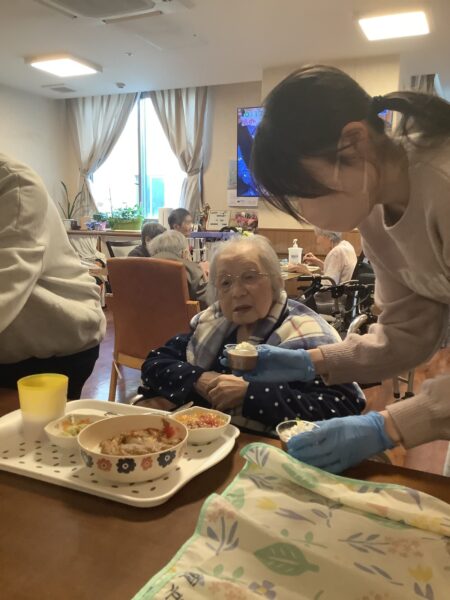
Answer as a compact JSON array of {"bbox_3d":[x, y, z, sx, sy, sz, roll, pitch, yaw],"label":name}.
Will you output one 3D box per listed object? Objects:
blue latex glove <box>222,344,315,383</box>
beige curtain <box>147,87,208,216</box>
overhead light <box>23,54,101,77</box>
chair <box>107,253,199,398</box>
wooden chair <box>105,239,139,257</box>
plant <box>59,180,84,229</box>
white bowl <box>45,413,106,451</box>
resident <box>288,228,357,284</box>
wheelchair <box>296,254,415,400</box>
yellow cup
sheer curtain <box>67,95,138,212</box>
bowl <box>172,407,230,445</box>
[{"bbox_3d":[0.077,0.118,0.980,0.170,0.070,0.095,1,9,2],"label":"blue latex glove"},{"bbox_3d":[-0.532,-1.575,5.922,0.775,1.404,0.140,5,9,23],"label":"beige curtain"},{"bbox_3d":[-1.552,-2.279,5.215,0.540,0.070,0.540,4,10,23],"label":"overhead light"},{"bbox_3d":[-0.237,0.205,2.787,0.550,0.850,0.570,5,10,28],"label":"chair"},{"bbox_3d":[-0.728,-0.077,4.800,0.520,0.860,0.480,5,9,23],"label":"wooden chair"},{"bbox_3d":[-1.941,-1.195,6.795,0.280,0.600,0.260,4,10,23],"label":"plant"},{"bbox_3d":[-0.233,0.203,0.845,0.098,0.038,0.098,4,10,23],"label":"white bowl"},{"bbox_3d":[0.733,-0.044,4.000,0.700,1.060,0.460,5,9,23],"label":"resident"},{"bbox_3d":[0.771,0.172,3.150,0.850,0.900,0.580,-5,10,-35],"label":"wheelchair"},{"bbox_3d":[-0.295,0.173,0.874,0.080,0.086,0.080,0,9,0],"label":"yellow cup"},{"bbox_3d":[-1.445,-1.644,6.316,1.044,1.451,0.140,5,9,23],"label":"sheer curtain"},{"bbox_3d":[-0.038,0.203,0.857,0.097,0.038,0.097,4,10,23],"label":"bowl"}]

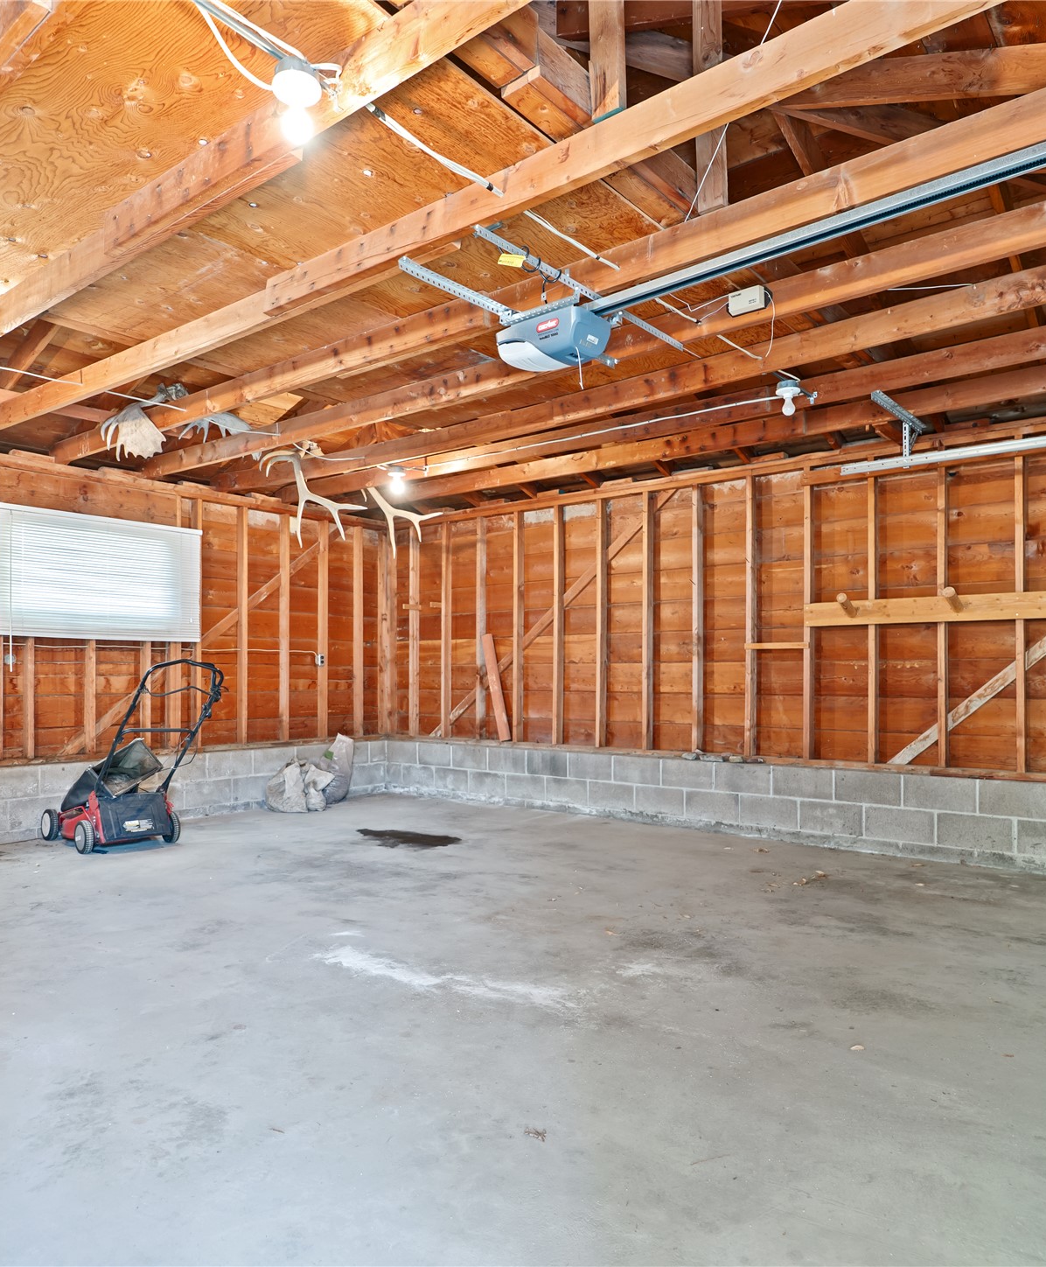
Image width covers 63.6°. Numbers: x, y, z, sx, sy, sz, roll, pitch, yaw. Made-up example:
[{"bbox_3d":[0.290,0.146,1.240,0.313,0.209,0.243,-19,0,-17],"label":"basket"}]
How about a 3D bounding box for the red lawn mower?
[{"bbox_3d":[-2.570,0.800,5.510,0.580,1.160,1.420,2,-3,-44],"label":"red lawn mower"}]

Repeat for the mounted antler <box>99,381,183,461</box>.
[{"bbox_3d":[-2.205,-1.225,4.870,0.280,0.430,0.400,-2,-3,39],"label":"mounted antler"}]

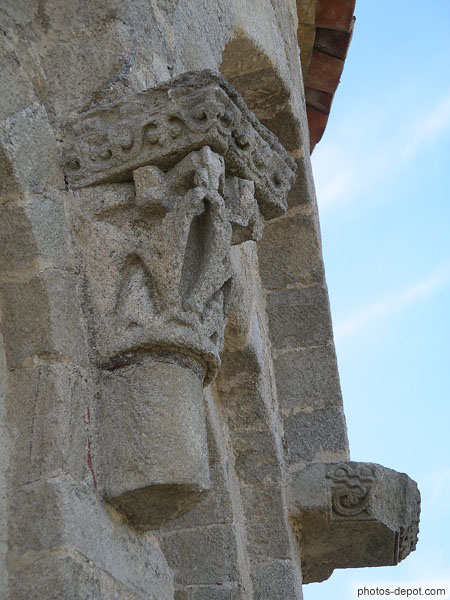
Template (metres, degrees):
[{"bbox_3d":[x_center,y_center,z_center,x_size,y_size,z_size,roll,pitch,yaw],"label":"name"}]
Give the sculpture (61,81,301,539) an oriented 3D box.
[{"bbox_3d":[-0.081,0.042,5.983,0.429,1.035,0.442,-17,-31,21],"label":"sculpture"}]

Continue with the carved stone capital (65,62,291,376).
[{"bbox_3d":[-0.092,-0.106,6.064,0.429,0.697,0.442,-17,-31,21],"label":"carved stone capital"}]

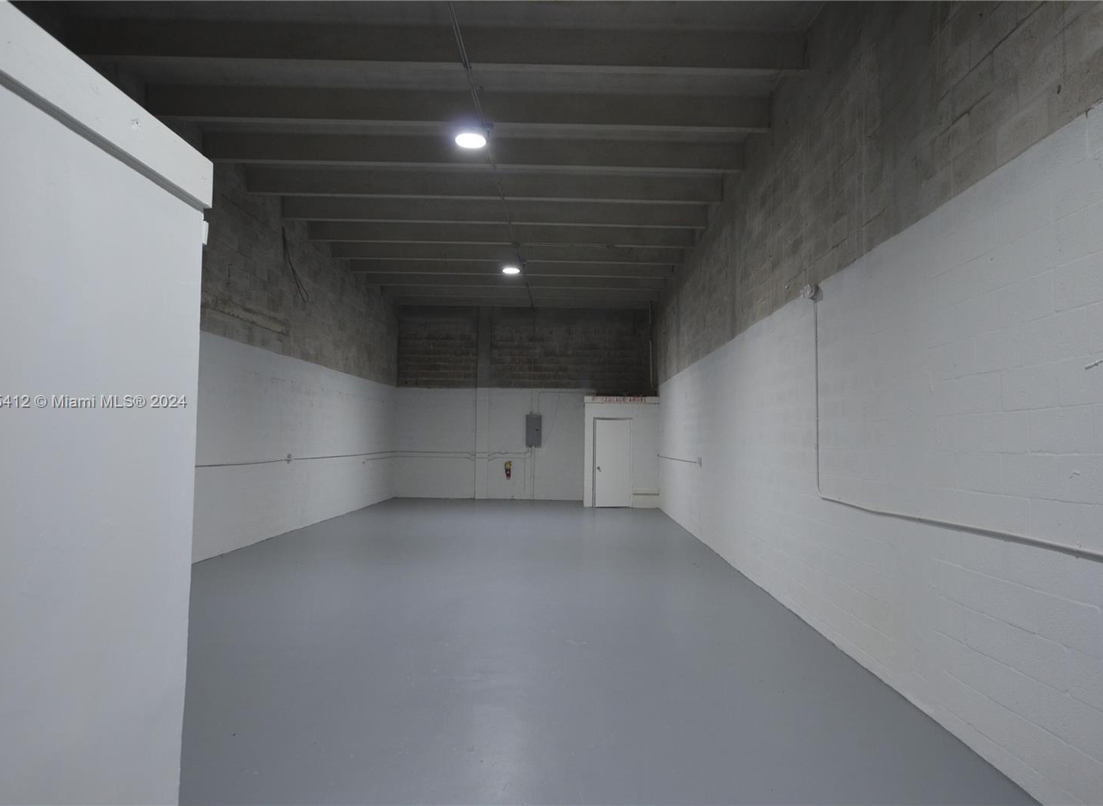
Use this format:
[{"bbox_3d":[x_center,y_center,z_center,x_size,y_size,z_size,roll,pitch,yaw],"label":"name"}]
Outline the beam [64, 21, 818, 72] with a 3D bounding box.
[{"bbox_3d":[-1.019,-3.247,6.781,6.678,0.343,0.142,1,-3,-1],"label":"beam"}]

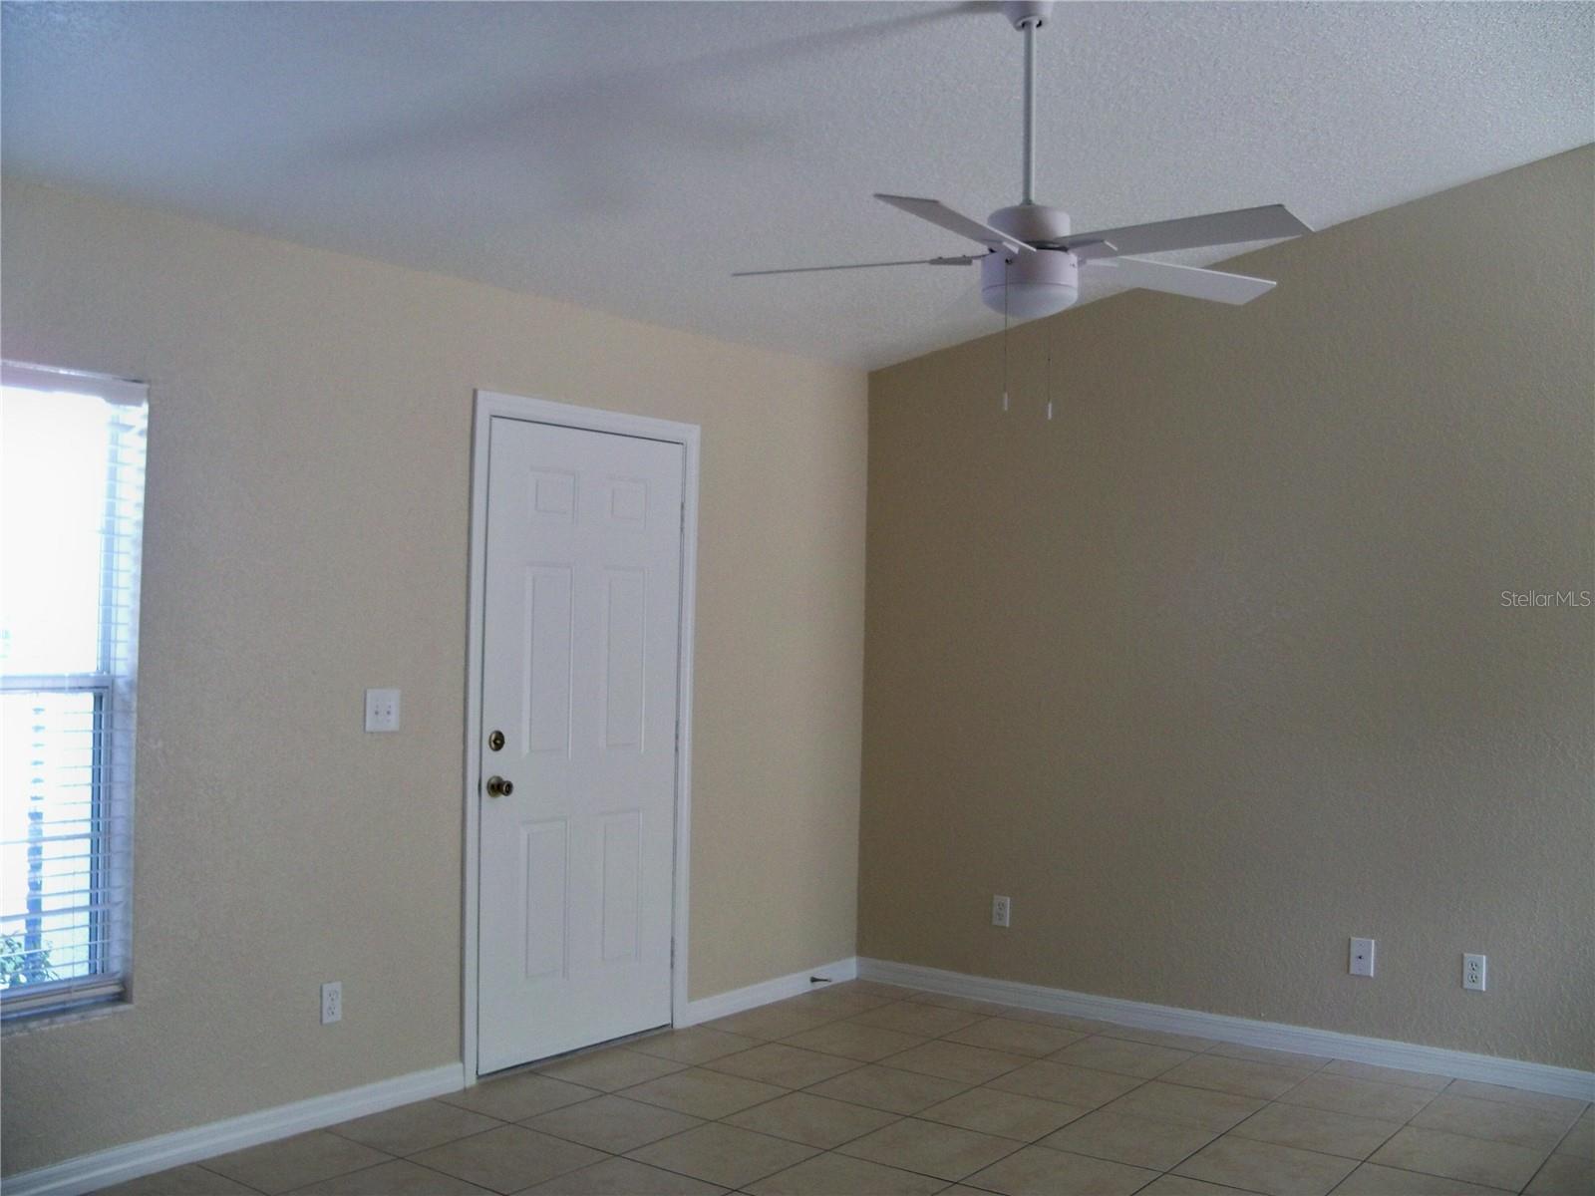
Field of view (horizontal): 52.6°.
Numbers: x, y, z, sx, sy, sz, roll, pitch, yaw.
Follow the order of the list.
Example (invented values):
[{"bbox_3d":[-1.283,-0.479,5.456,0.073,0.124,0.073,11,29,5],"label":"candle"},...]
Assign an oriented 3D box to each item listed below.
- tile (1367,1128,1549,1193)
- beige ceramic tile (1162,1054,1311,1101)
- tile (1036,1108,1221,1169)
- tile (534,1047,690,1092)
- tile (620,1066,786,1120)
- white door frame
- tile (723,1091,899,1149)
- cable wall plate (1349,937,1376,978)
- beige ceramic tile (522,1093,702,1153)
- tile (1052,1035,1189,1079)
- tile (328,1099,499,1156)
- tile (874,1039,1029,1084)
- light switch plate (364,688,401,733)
[{"bbox_3d":[1.801,1.523,4.309,0.400,0.010,0.400,0,-1,37],"label":"tile"},{"bbox_3d":[1.402,1.535,5.155,0.403,0.010,0.403,0,-1,37],"label":"beige ceramic tile"},{"bbox_3d":[0.932,1.527,4.525,0.400,0.010,0.400,0,-1,36],"label":"tile"},{"bbox_3d":[-0.583,1.504,5.127,0.343,0.010,0.403,0,-1,37],"label":"tile"},{"bbox_3d":[-0.280,1.504,4.867,0.400,0.010,0.400,0,-1,37],"label":"tile"},{"bbox_3d":[-0.709,0.447,5.300,0.100,2.137,1.049,1,-1,37],"label":"white door frame"},{"bbox_3d":[0.044,1.506,4.625,0.400,0.010,0.400,0,-1,37],"label":"tile"},{"bbox_3d":[1.875,1.188,5.338,0.080,0.124,0.008,1,-1,37],"label":"cable wall plate"},{"bbox_3d":[-0.522,1.495,4.577,0.403,0.010,0.403,0,-1,37],"label":"beige ceramic tile"},{"bbox_3d":[1.087,1.537,5.358,0.400,0.010,0.400,0,-1,37],"label":"tile"},{"bbox_3d":[-1.056,1.472,4.475,0.343,0.010,0.403,0,-1,37],"label":"tile"},{"bbox_3d":[0.525,1.535,5.326,0.406,0.012,0.406,1,-1,37],"label":"tile"},{"bbox_3d":[-1.189,0.325,4.642,0.012,0.118,0.118,0,-1,36],"label":"light switch plate"}]

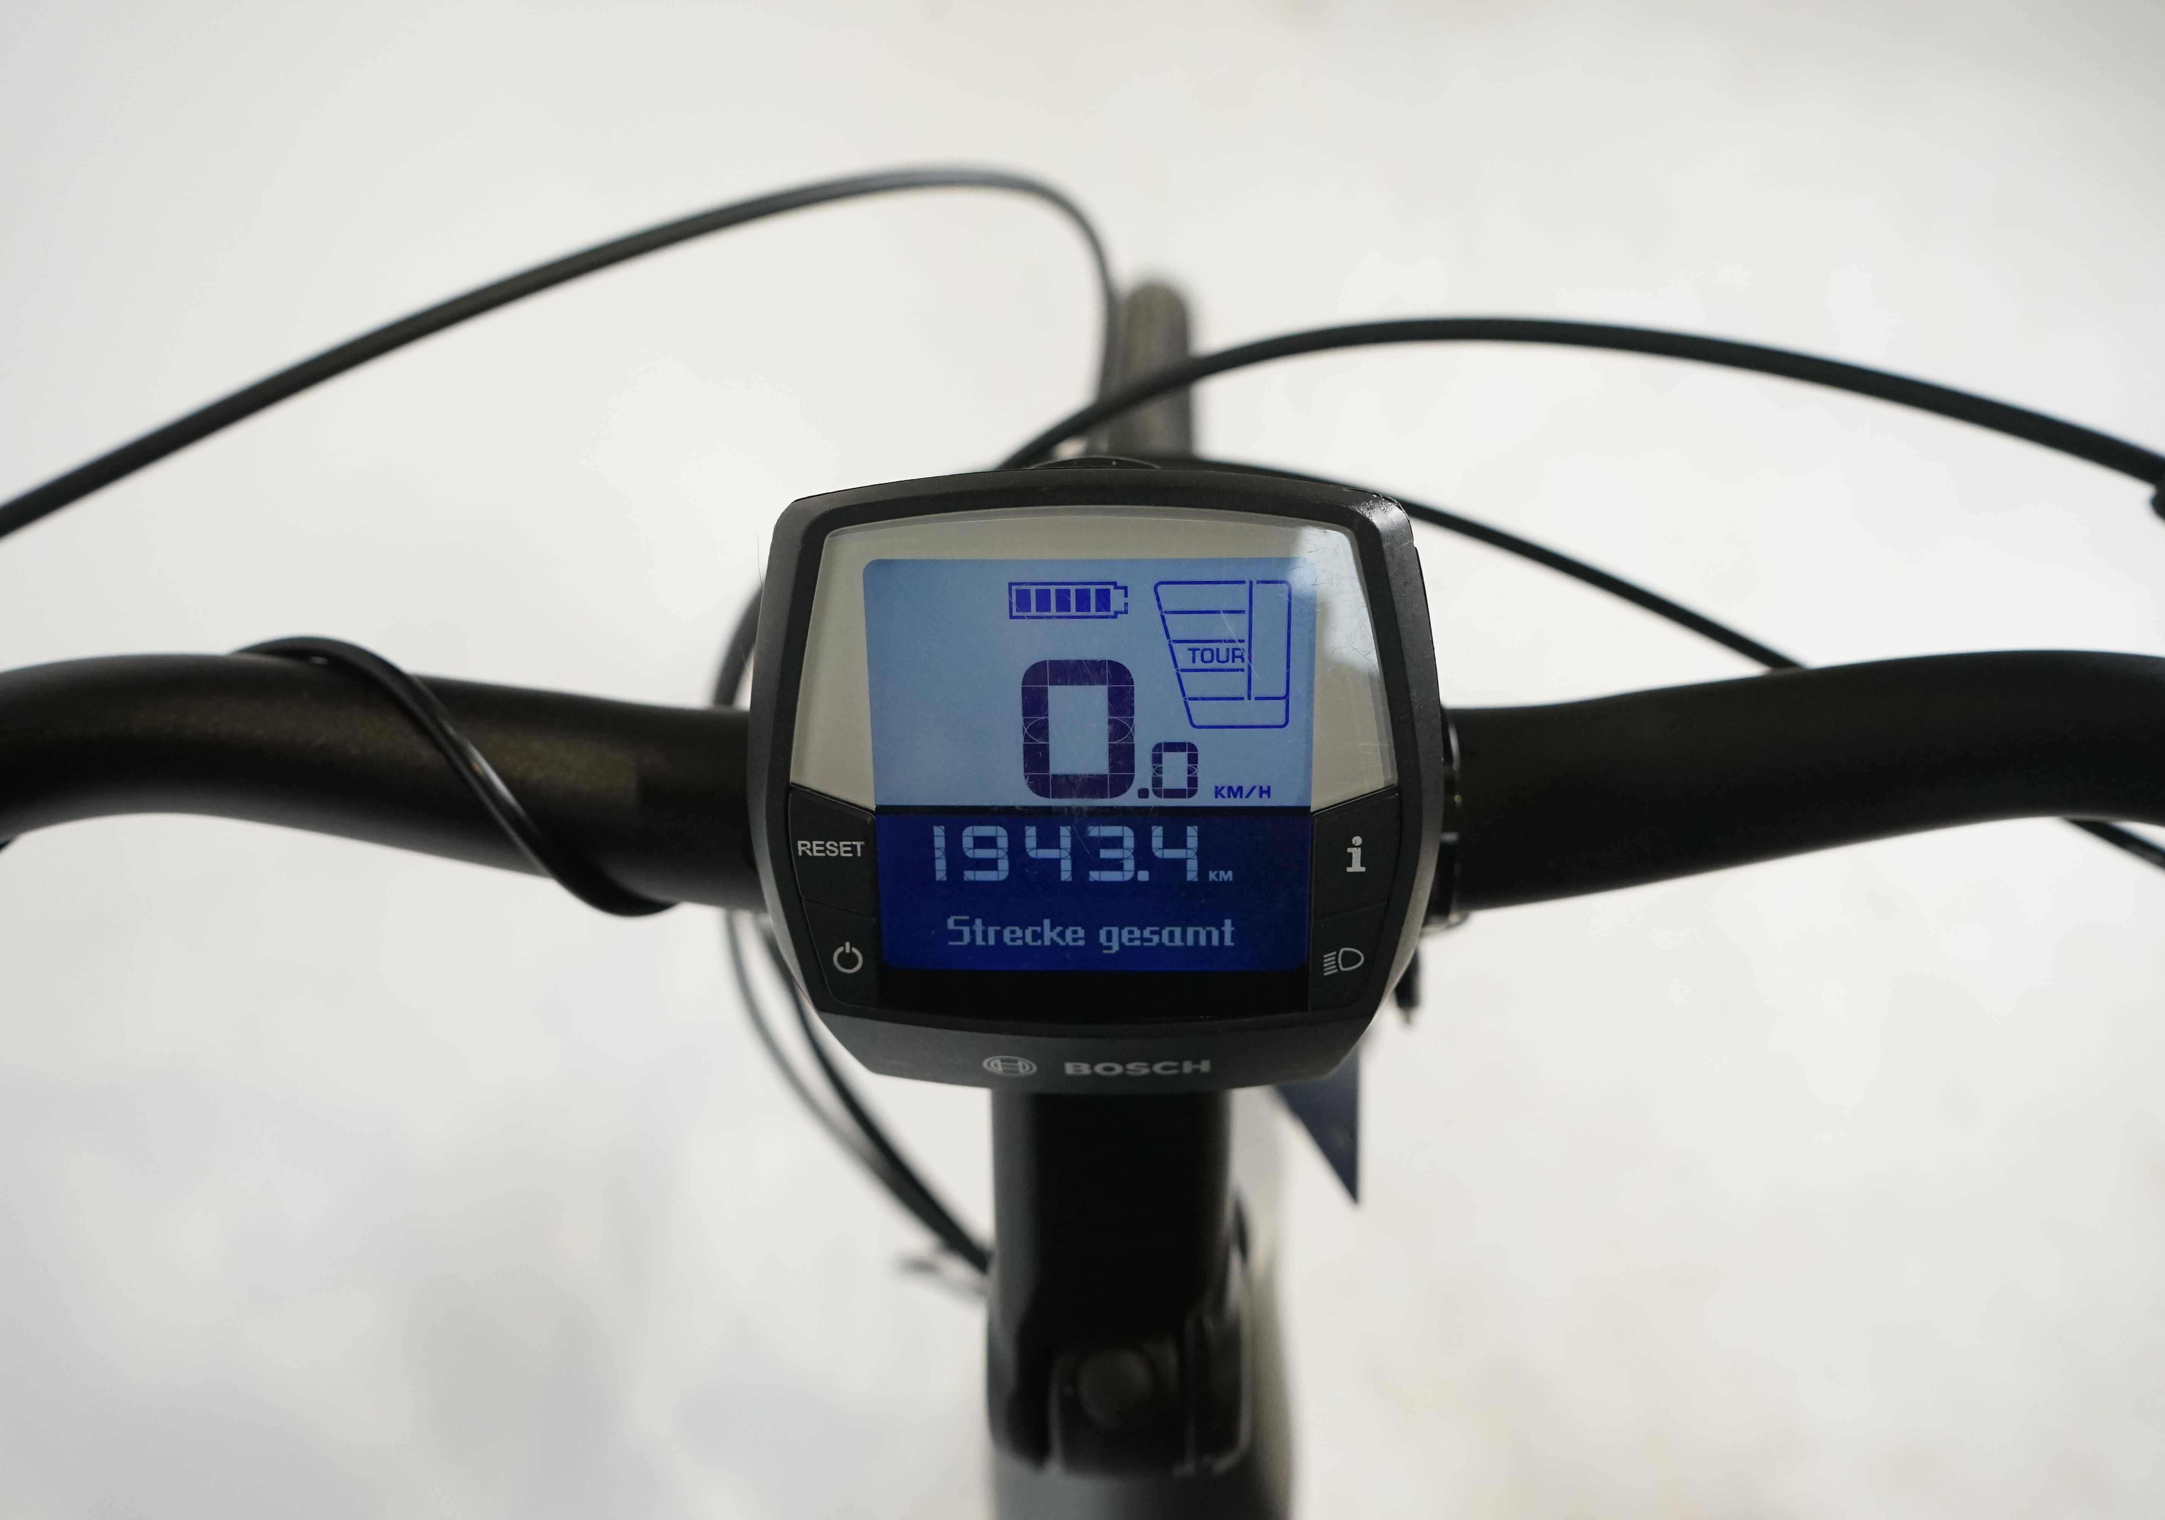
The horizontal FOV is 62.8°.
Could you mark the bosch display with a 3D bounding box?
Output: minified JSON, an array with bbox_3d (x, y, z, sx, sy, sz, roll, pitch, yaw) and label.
[{"bbox_3d":[0.002,0.004,0.251,0.096,0.092,0.031,0,16,3],"label":"bosch display"}]

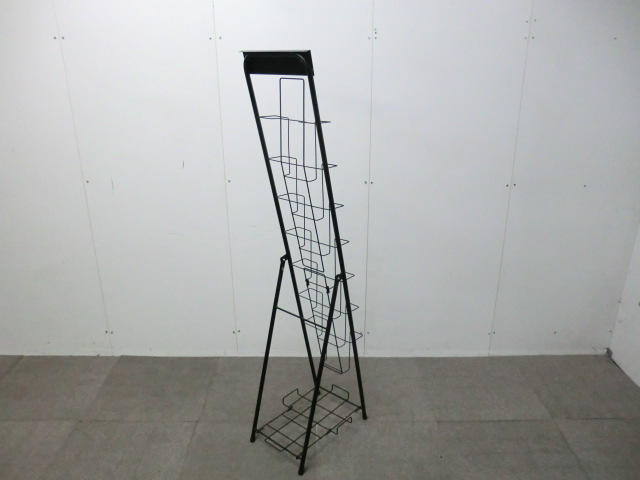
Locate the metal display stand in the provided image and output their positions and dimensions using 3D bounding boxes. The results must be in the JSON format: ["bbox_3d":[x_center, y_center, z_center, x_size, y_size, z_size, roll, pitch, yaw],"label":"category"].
[{"bbox_3d":[-0.040,0.088,1.778,0.283,1.430,0.415,15,25,38],"label":"metal display stand"}]

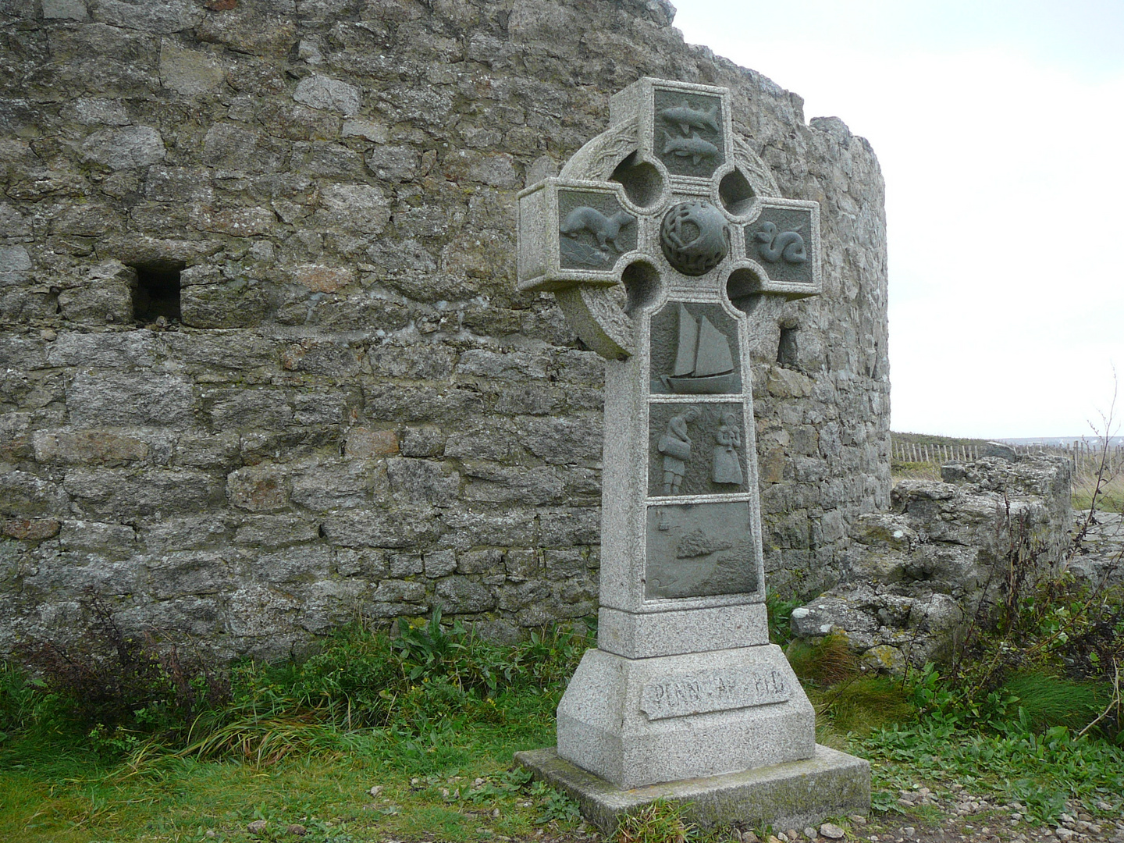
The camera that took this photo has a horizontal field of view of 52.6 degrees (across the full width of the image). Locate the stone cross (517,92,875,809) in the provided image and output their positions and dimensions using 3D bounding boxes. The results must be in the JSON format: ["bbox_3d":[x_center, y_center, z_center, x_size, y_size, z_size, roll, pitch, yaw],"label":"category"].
[{"bbox_3d":[0.505,0.096,4.909,1.351,3.057,0.907,0,-2,-26],"label":"stone cross"}]

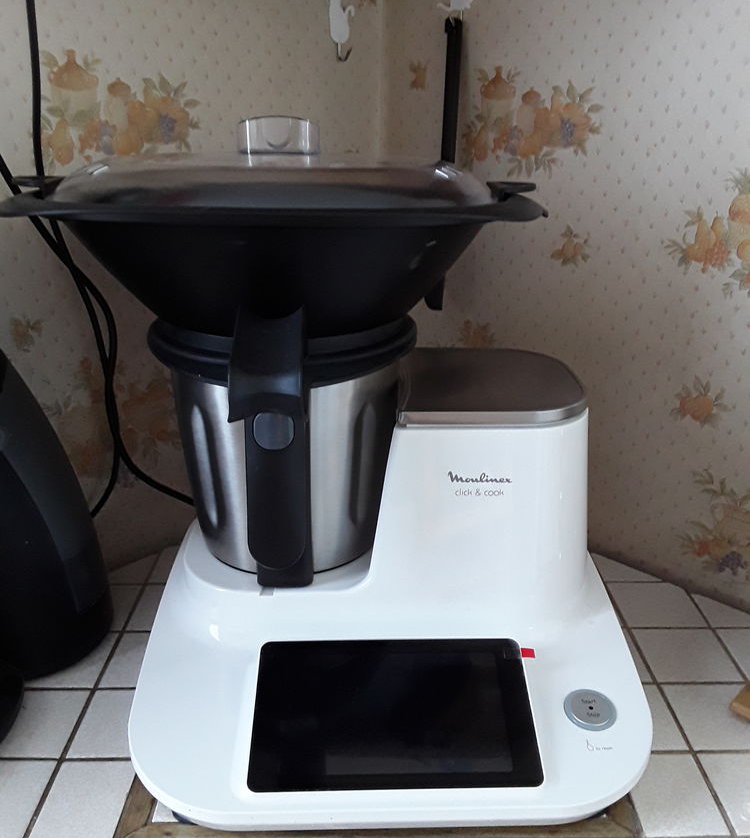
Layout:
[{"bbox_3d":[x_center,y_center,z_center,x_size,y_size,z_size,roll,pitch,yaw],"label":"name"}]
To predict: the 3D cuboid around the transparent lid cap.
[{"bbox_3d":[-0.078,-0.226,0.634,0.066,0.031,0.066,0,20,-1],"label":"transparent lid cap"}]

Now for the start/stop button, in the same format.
[{"bbox_3d":[0.161,0.218,0.584,0.038,0.006,0.038,2,31,1],"label":"start/stop button"}]

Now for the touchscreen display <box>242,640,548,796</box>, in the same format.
[{"bbox_3d":[0.013,0.216,0.576,0.203,0.012,0.118,0,39,-2],"label":"touchscreen display"}]

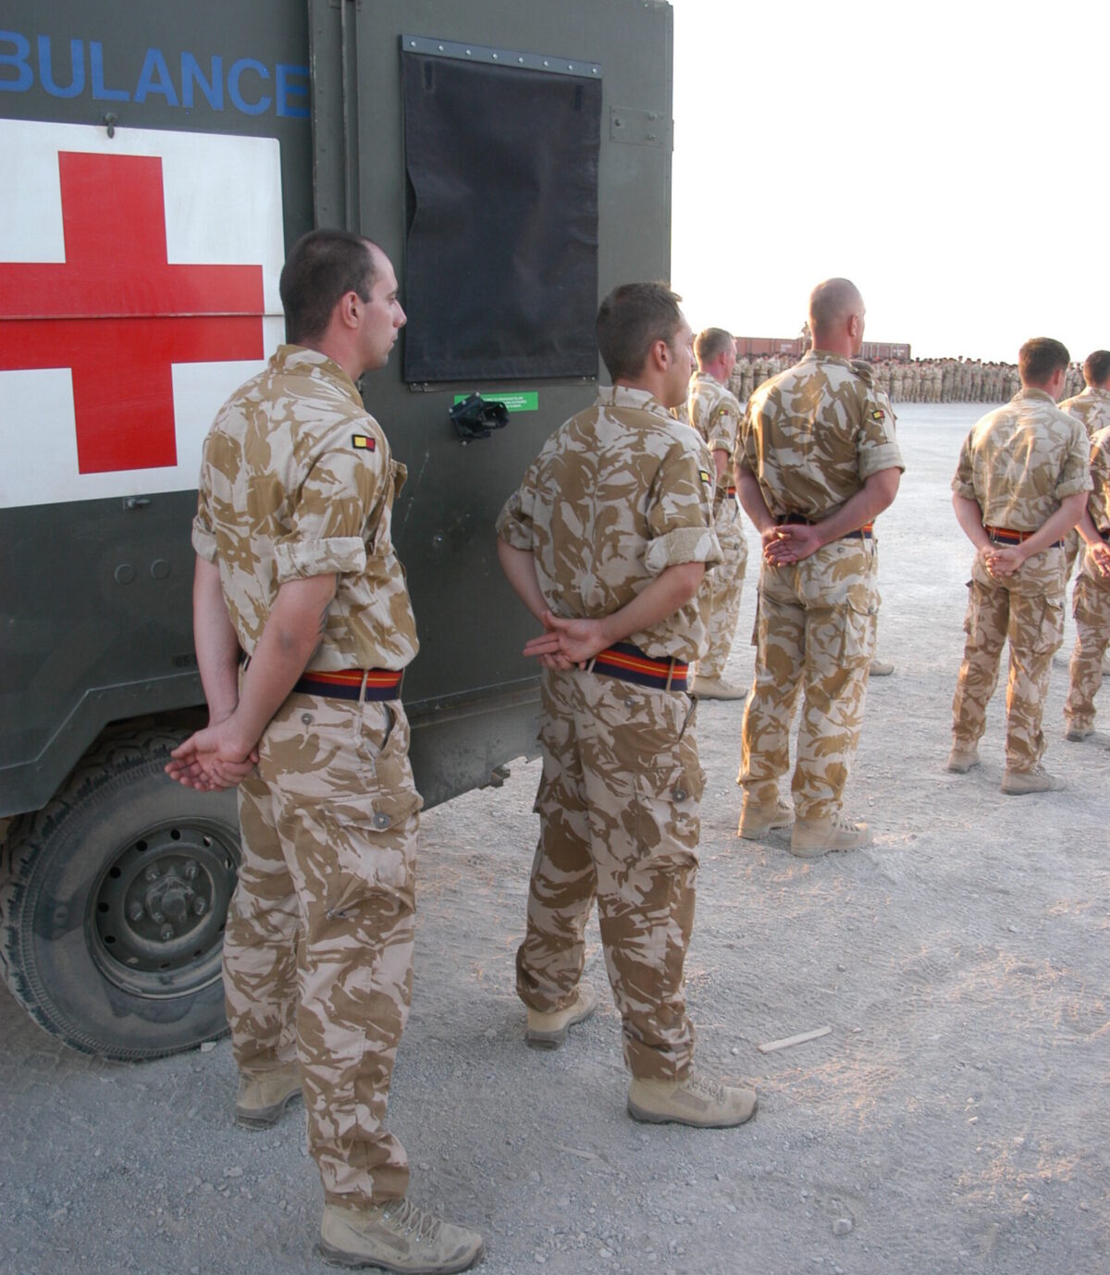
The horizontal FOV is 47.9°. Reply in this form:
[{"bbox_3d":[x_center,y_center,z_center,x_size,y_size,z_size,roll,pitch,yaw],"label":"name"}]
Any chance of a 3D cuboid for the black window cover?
[{"bbox_3d":[-0.114,-0.995,2.980,0.537,0.750,0.035,-8,15,-32],"label":"black window cover"}]

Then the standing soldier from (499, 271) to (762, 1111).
[{"bbox_3d":[0.146,0.140,2.751,0.480,1.775,0.570,-8,15,-32],"label":"standing soldier"}]

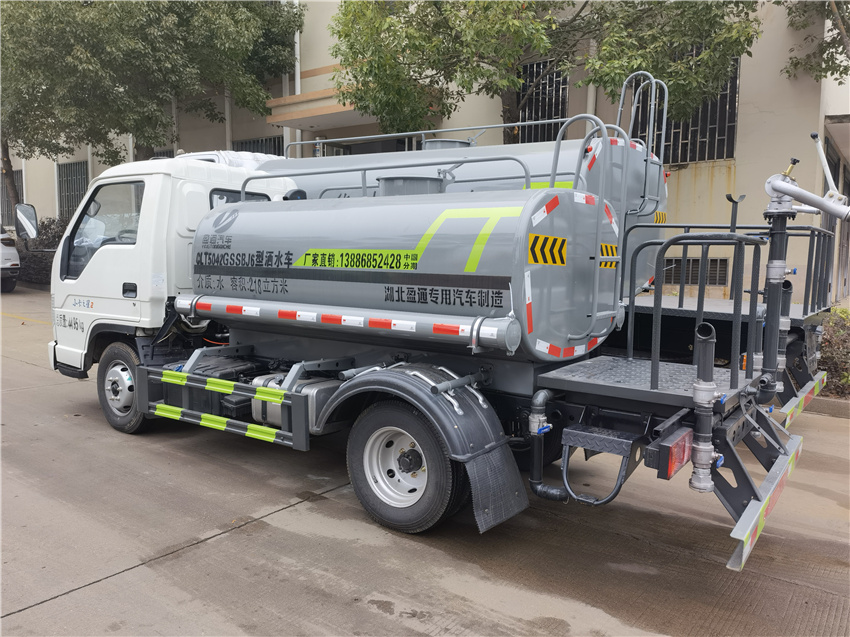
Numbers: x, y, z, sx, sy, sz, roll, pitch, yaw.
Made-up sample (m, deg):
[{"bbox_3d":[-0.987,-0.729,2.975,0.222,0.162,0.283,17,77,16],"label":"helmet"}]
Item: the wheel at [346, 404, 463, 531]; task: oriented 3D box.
[{"bbox_3d":[-0.092,0.756,3.455,0.685,0.685,0.194,5,6,35],"label":"wheel"}]

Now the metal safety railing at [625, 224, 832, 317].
[{"bbox_3d":[2.401,-0.402,5.250,1.306,0.612,1.469,7,7,37],"label":"metal safety railing"}]

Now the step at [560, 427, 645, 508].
[{"bbox_3d":[0.804,0.664,2.976,0.326,0.326,0.173,5,6,35],"label":"step"}]

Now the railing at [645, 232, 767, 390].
[{"bbox_3d":[1.417,-0.043,3.218,0.367,0.714,0.898,5,6,35],"label":"railing"}]

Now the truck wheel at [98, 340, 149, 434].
[{"bbox_3d":[-2.210,0.513,5.017,0.685,0.685,0.194,5,6,35],"label":"truck wheel"}]

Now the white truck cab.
[{"bbox_3d":[-2.016,-0.400,5.643,1.734,1.683,1.632,5,6,35],"label":"white truck cab"}]

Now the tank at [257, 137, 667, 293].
[{"bbox_3d":[0.196,-1.024,6.840,4.009,1.295,1.907,7,7,37],"label":"tank"}]

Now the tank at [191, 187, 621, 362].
[{"bbox_3d":[-0.131,-0.319,4.299,2.468,0.908,1.469,5,6,35],"label":"tank"}]

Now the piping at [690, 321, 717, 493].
[{"bbox_3d":[1.143,0.362,2.703,0.112,0.704,0.117,5,6,35],"label":"piping"}]

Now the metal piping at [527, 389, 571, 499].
[{"bbox_3d":[0.609,0.609,3.206,0.214,0.541,0.133,5,6,35],"label":"metal piping"}]

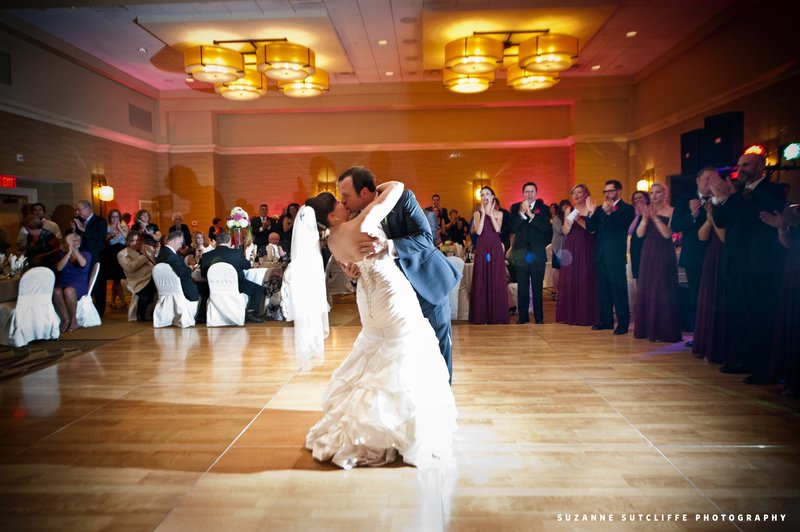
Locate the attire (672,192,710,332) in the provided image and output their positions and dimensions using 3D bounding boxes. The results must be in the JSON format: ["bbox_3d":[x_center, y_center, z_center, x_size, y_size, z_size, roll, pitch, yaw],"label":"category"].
[{"bbox_3d":[3.091,0.012,5.581,0.380,1.520,0.540,-4,5,-37],"label":"attire"}]

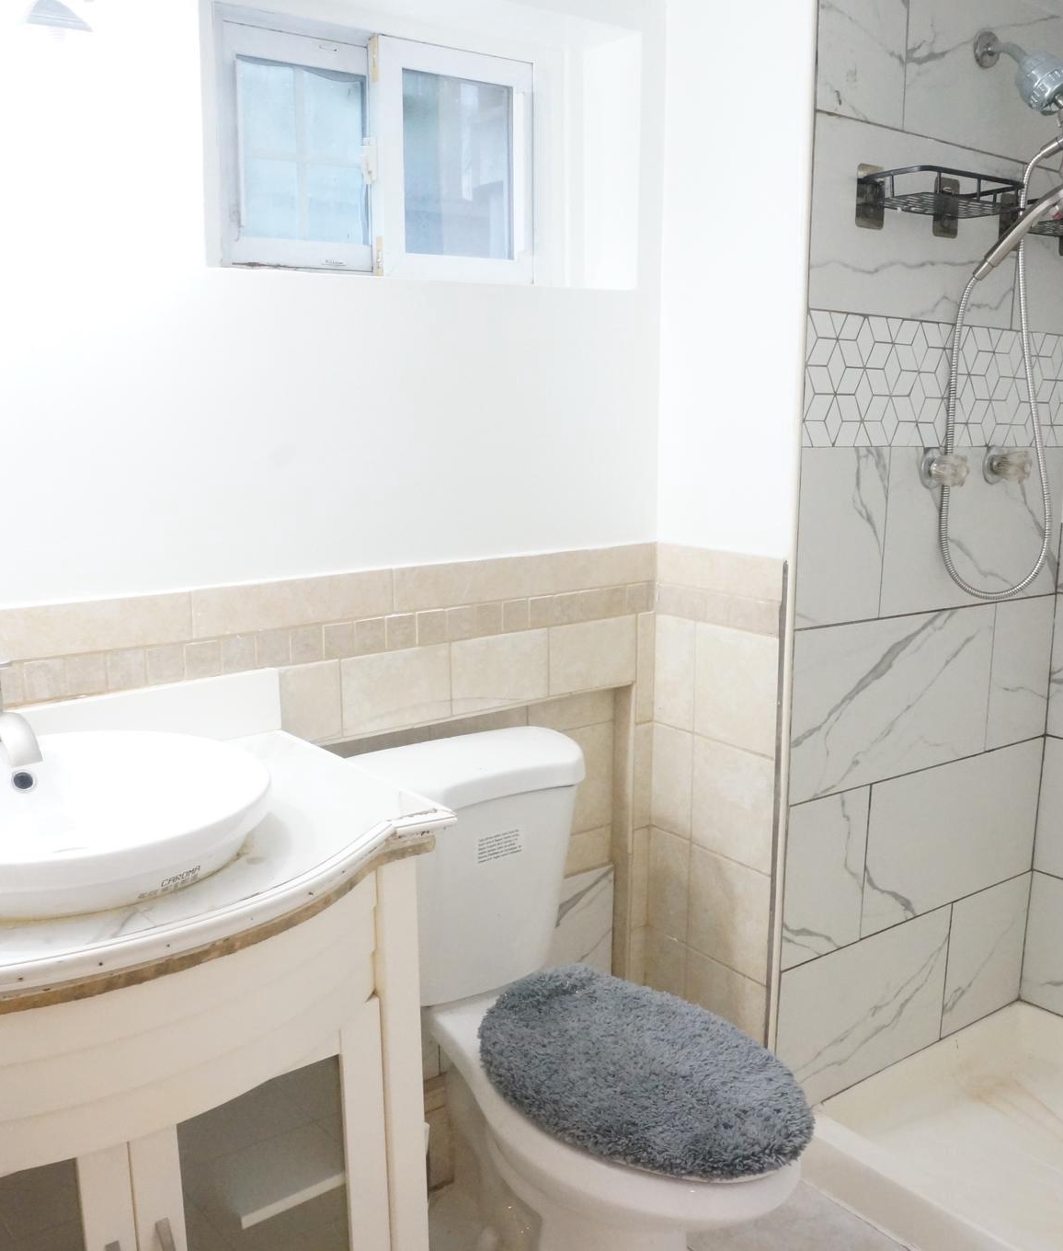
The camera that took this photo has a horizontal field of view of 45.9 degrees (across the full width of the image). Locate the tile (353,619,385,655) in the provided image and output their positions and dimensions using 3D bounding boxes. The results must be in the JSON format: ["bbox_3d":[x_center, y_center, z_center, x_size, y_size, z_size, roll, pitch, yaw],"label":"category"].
[{"bbox_3d":[-0.252,0.016,1.943,0.056,0.051,0.010,-8,13,-38],"label":"tile"}]

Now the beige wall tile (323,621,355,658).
[{"bbox_3d":[-0.300,0.022,1.945,0.050,0.058,0.010,-8,14,-36],"label":"beige wall tile"}]

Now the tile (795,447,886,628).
[{"bbox_3d":[0.531,-0.152,2.153,0.232,0.306,0.010,-8,13,-38],"label":"tile"}]

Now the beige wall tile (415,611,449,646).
[{"bbox_3d":[-0.166,0.001,2.050,0.060,0.052,0.010,-8,13,-37],"label":"beige wall tile"}]

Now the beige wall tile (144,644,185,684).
[{"bbox_3d":[-0.521,0.054,1.781,0.053,0.054,0.010,-8,13,-37],"label":"beige wall tile"}]

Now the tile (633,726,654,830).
[{"bbox_3d":[0.209,0.285,2.383,0.041,0.204,0.010,-8,14,-37],"label":"tile"}]

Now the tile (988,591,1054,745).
[{"bbox_3d":[1.008,0.093,2.590,0.217,0.302,0.010,-8,14,-37],"label":"tile"}]

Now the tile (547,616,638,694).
[{"bbox_3d":[0.109,0.055,2.276,0.203,0.123,0.010,-8,13,-37],"label":"tile"}]

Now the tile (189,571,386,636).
[{"bbox_3d":[-0.352,-0.034,1.884,0.331,0.069,0.010,-8,14,-37],"label":"tile"}]

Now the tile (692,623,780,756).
[{"bbox_3d":[0.359,0.109,2.195,0.010,0.207,0.194,-8,14,-37],"label":"tile"}]

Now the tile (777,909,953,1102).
[{"bbox_3d":[0.650,0.742,2.436,0.509,0.301,0.010,-8,14,-37],"label":"tile"}]

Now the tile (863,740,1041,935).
[{"bbox_3d":[0.858,0.413,2.526,0.607,0.304,0.010,-8,13,-38],"label":"tile"}]

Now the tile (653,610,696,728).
[{"bbox_3d":[0.269,0.088,2.329,0.010,0.204,0.104,-8,13,-37],"label":"tile"}]

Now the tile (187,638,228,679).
[{"bbox_3d":[-0.473,0.046,1.805,0.053,0.054,0.010,-8,14,-37],"label":"tile"}]

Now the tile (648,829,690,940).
[{"bbox_3d":[0.266,0.495,2.392,0.010,0.206,0.106,-8,14,-37],"label":"tile"}]

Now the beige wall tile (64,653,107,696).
[{"bbox_3d":[-0.610,0.066,1.716,0.053,0.054,0.010,-8,14,-36],"label":"beige wall tile"}]

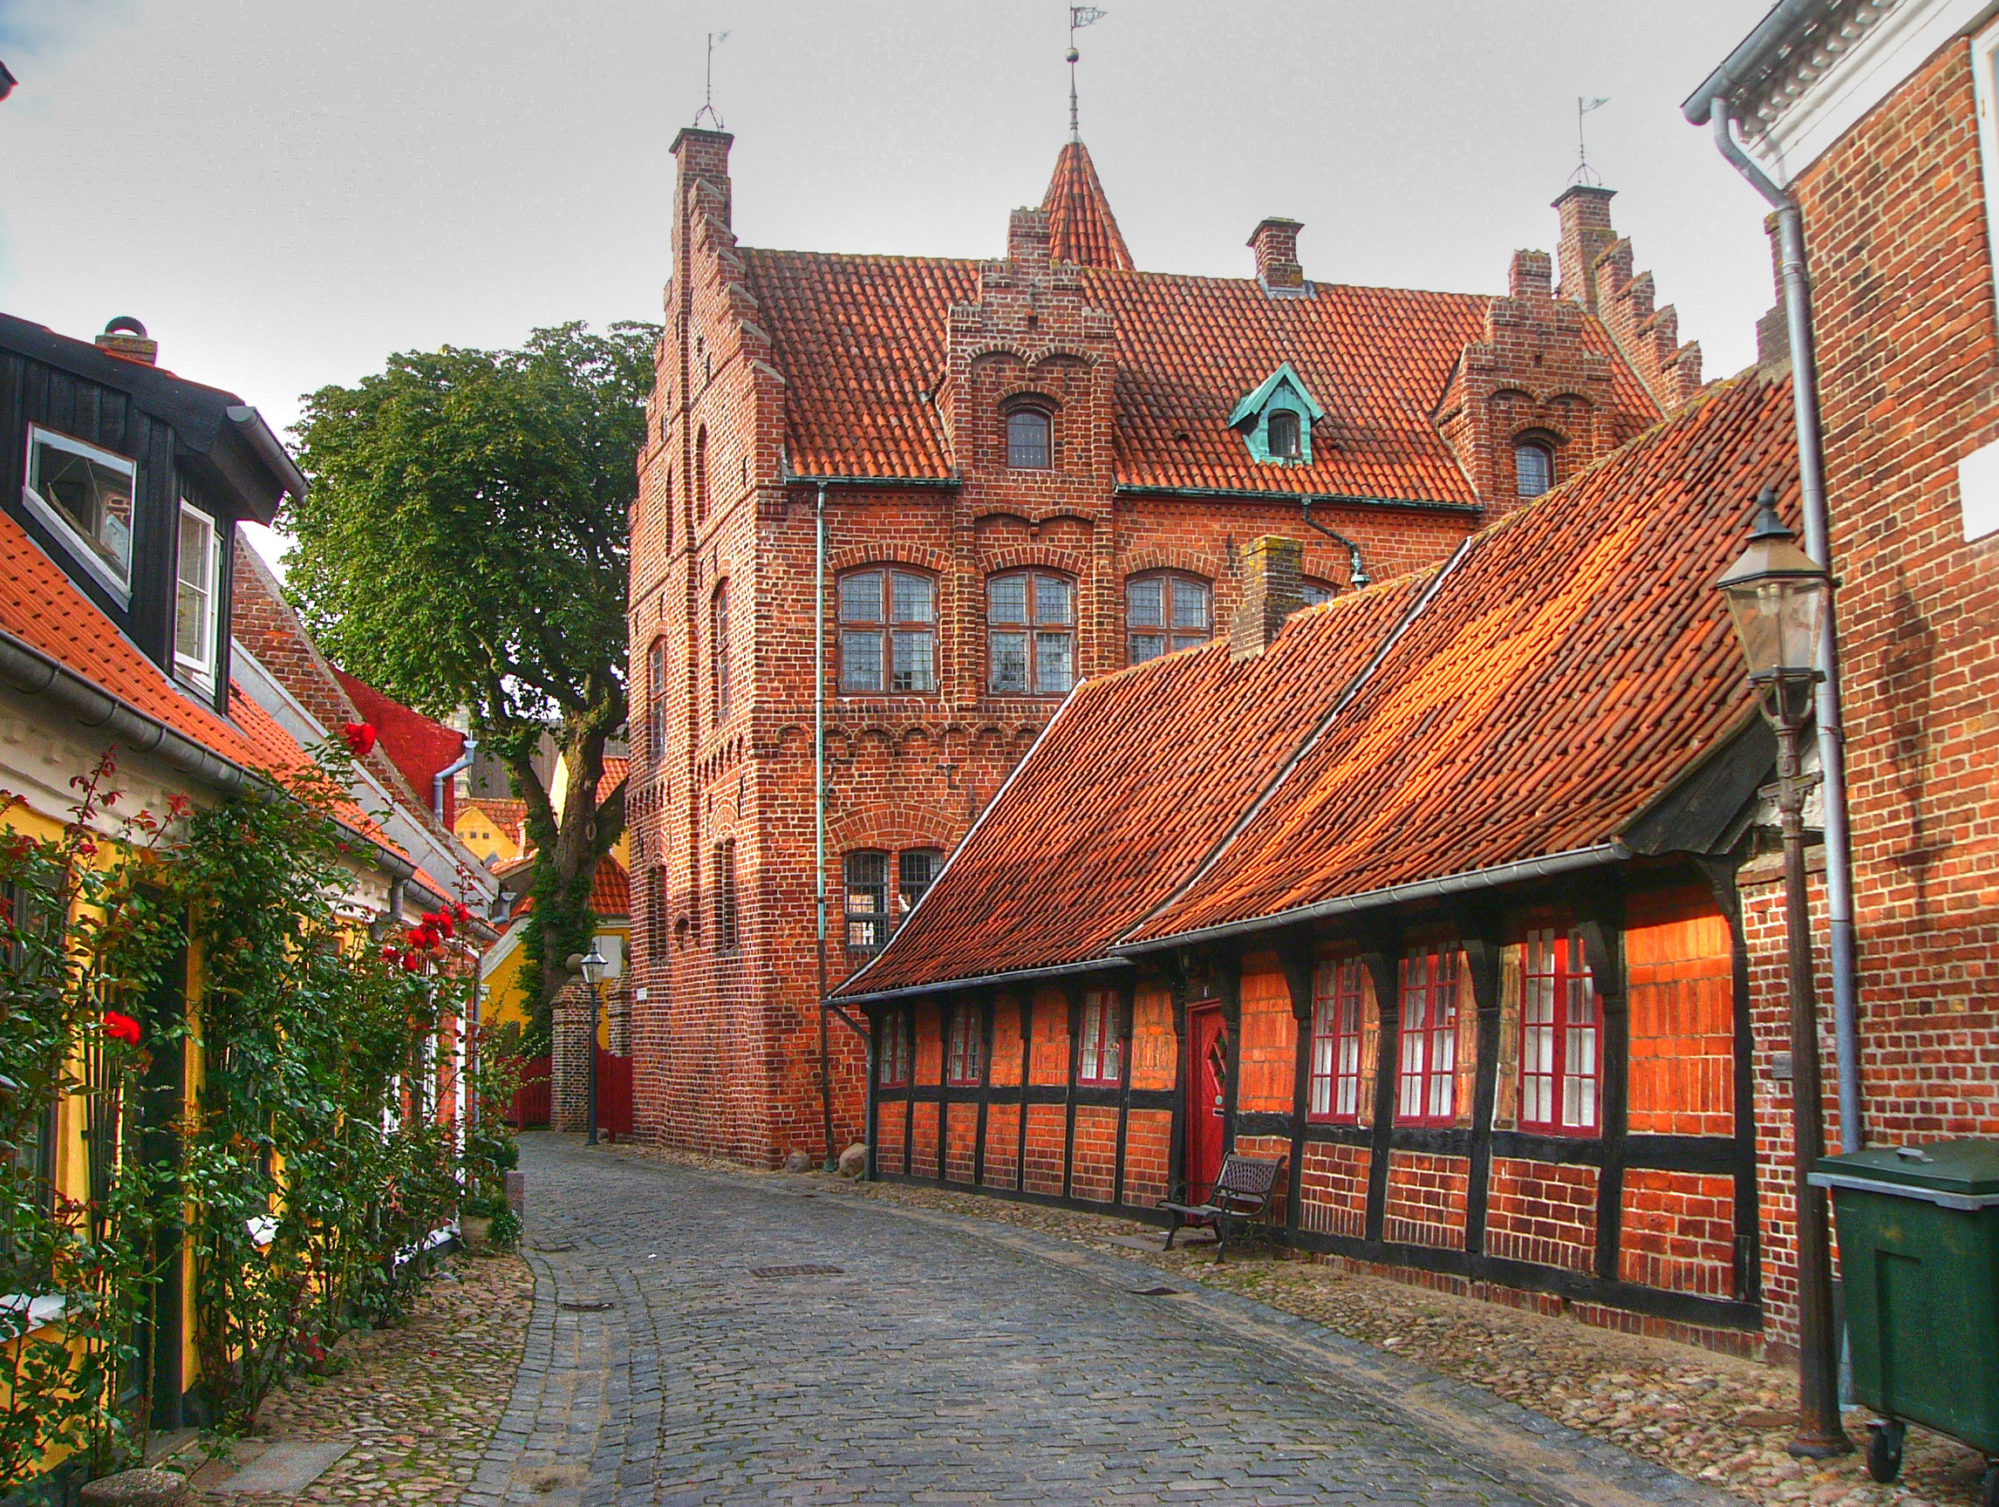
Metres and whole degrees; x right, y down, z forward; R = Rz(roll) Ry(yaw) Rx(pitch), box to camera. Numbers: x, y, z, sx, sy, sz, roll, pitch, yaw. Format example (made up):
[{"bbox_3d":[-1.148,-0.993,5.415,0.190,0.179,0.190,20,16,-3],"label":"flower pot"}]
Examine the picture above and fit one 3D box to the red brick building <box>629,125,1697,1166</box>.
[{"bbox_3d":[3.020,-1.847,34.909,16.200,16.200,8.000,1,-8,-19],"label":"red brick building"}]

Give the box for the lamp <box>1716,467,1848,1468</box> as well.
[{"bbox_3d":[2.977,0.746,7.830,0.370,3.580,0.370,1,-8,-19],"label":"lamp"}]

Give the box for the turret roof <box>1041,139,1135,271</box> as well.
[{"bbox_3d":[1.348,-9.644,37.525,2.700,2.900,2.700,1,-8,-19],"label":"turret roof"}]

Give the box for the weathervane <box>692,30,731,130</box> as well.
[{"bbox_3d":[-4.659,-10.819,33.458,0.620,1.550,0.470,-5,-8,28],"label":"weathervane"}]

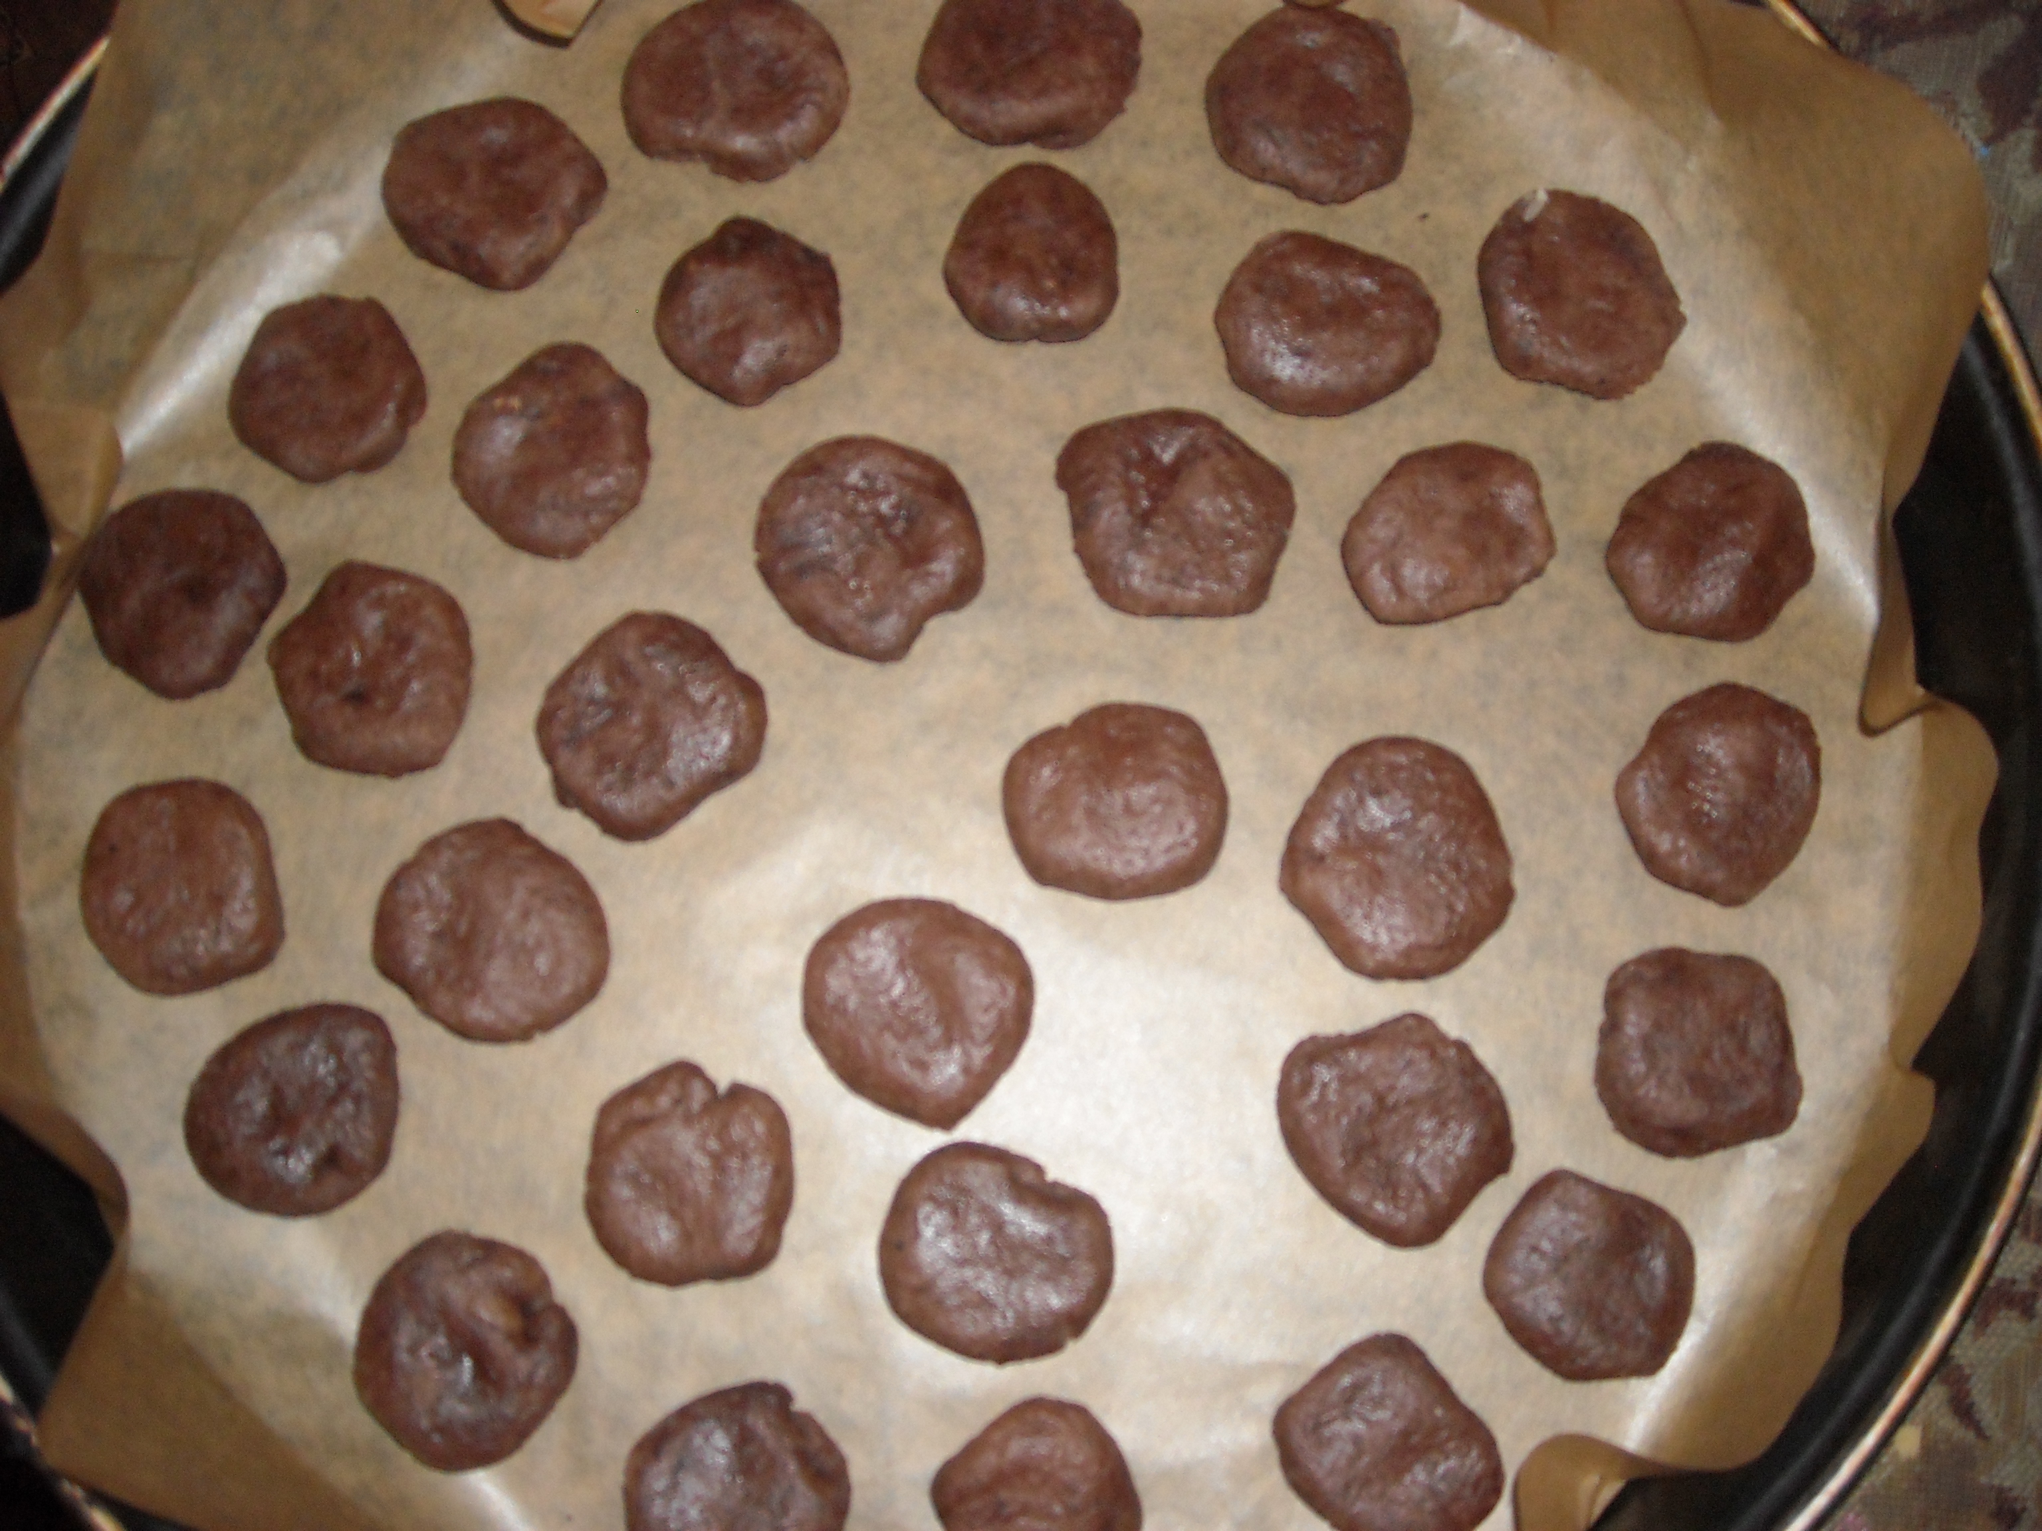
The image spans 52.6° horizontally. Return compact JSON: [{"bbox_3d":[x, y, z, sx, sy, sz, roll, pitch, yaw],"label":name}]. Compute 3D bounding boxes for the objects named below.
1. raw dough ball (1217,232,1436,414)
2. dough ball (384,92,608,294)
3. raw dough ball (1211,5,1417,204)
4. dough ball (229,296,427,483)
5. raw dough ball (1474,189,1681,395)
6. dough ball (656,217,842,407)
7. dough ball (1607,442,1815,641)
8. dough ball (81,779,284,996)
[{"bbox_3d":[0.056,-0.081,0.378,0.041,0.013,0.034,0,80,1],"label":"raw dough ball"},{"bbox_3d":[-0.098,-0.106,0.385,0.041,0.013,0.036,0,80,1],"label":"dough ball"},{"bbox_3d":[0.053,-0.123,0.385,0.038,0.013,0.037,0,80,1],"label":"raw dough ball"},{"bbox_3d":[-0.127,-0.069,0.379,0.035,0.013,0.035,0,80,1],"label":"dough ball"},{"bbox_3d":[0.102,-0.086,0.378,0.037,0.013,0.039,0,80,1],"label":"raw dough ball"},{"bbox_3d":[-0.050,-0.084,0.380,0.034,0.013,0.035,0,80,1],"label":"dough ball"},{"bbox_3d":[0.123,-0.040,0.369,0.036,0.013,0.036,0,80,1],"label":"dough ball"},{"bbox_3d":[-0.147,0.021,0.363,0.034,0.013,0.038,0,80,1],"label":"dough ball"}]

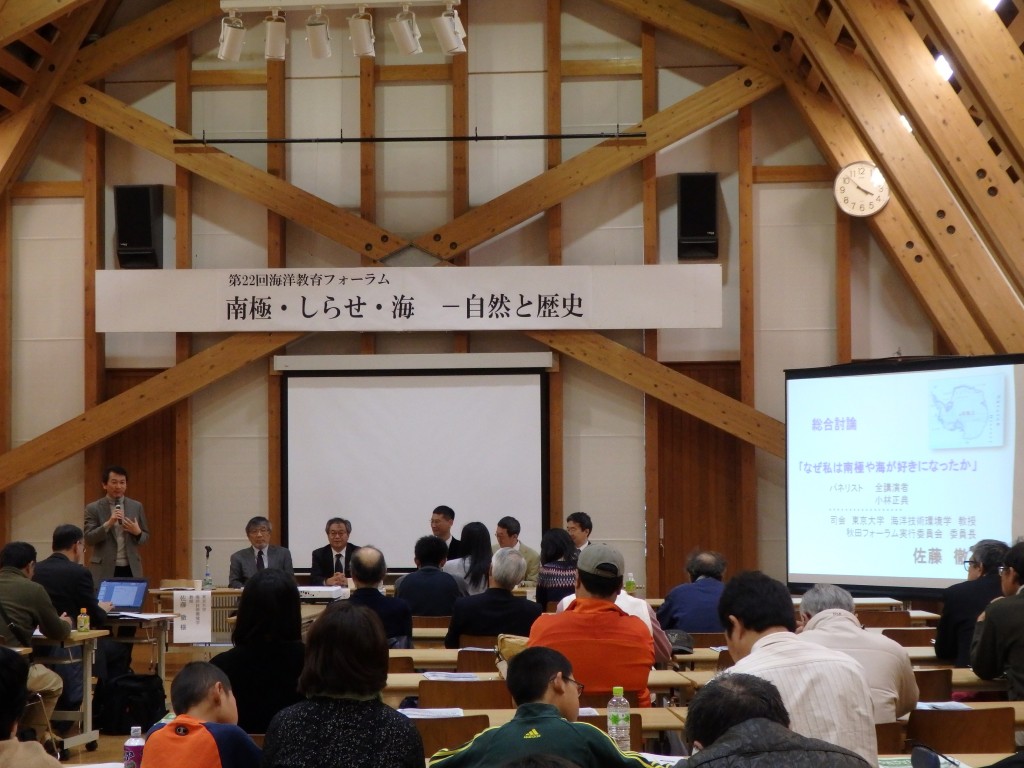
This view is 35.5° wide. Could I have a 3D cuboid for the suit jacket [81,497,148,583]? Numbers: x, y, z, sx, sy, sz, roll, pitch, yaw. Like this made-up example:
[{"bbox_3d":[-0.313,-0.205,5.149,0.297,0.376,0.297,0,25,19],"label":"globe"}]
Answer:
[{"bbox_3d":[-3.060,1.240,12.300,0.520,0.760,0.330,0,-3,-7],"label":"suit jacket"}]

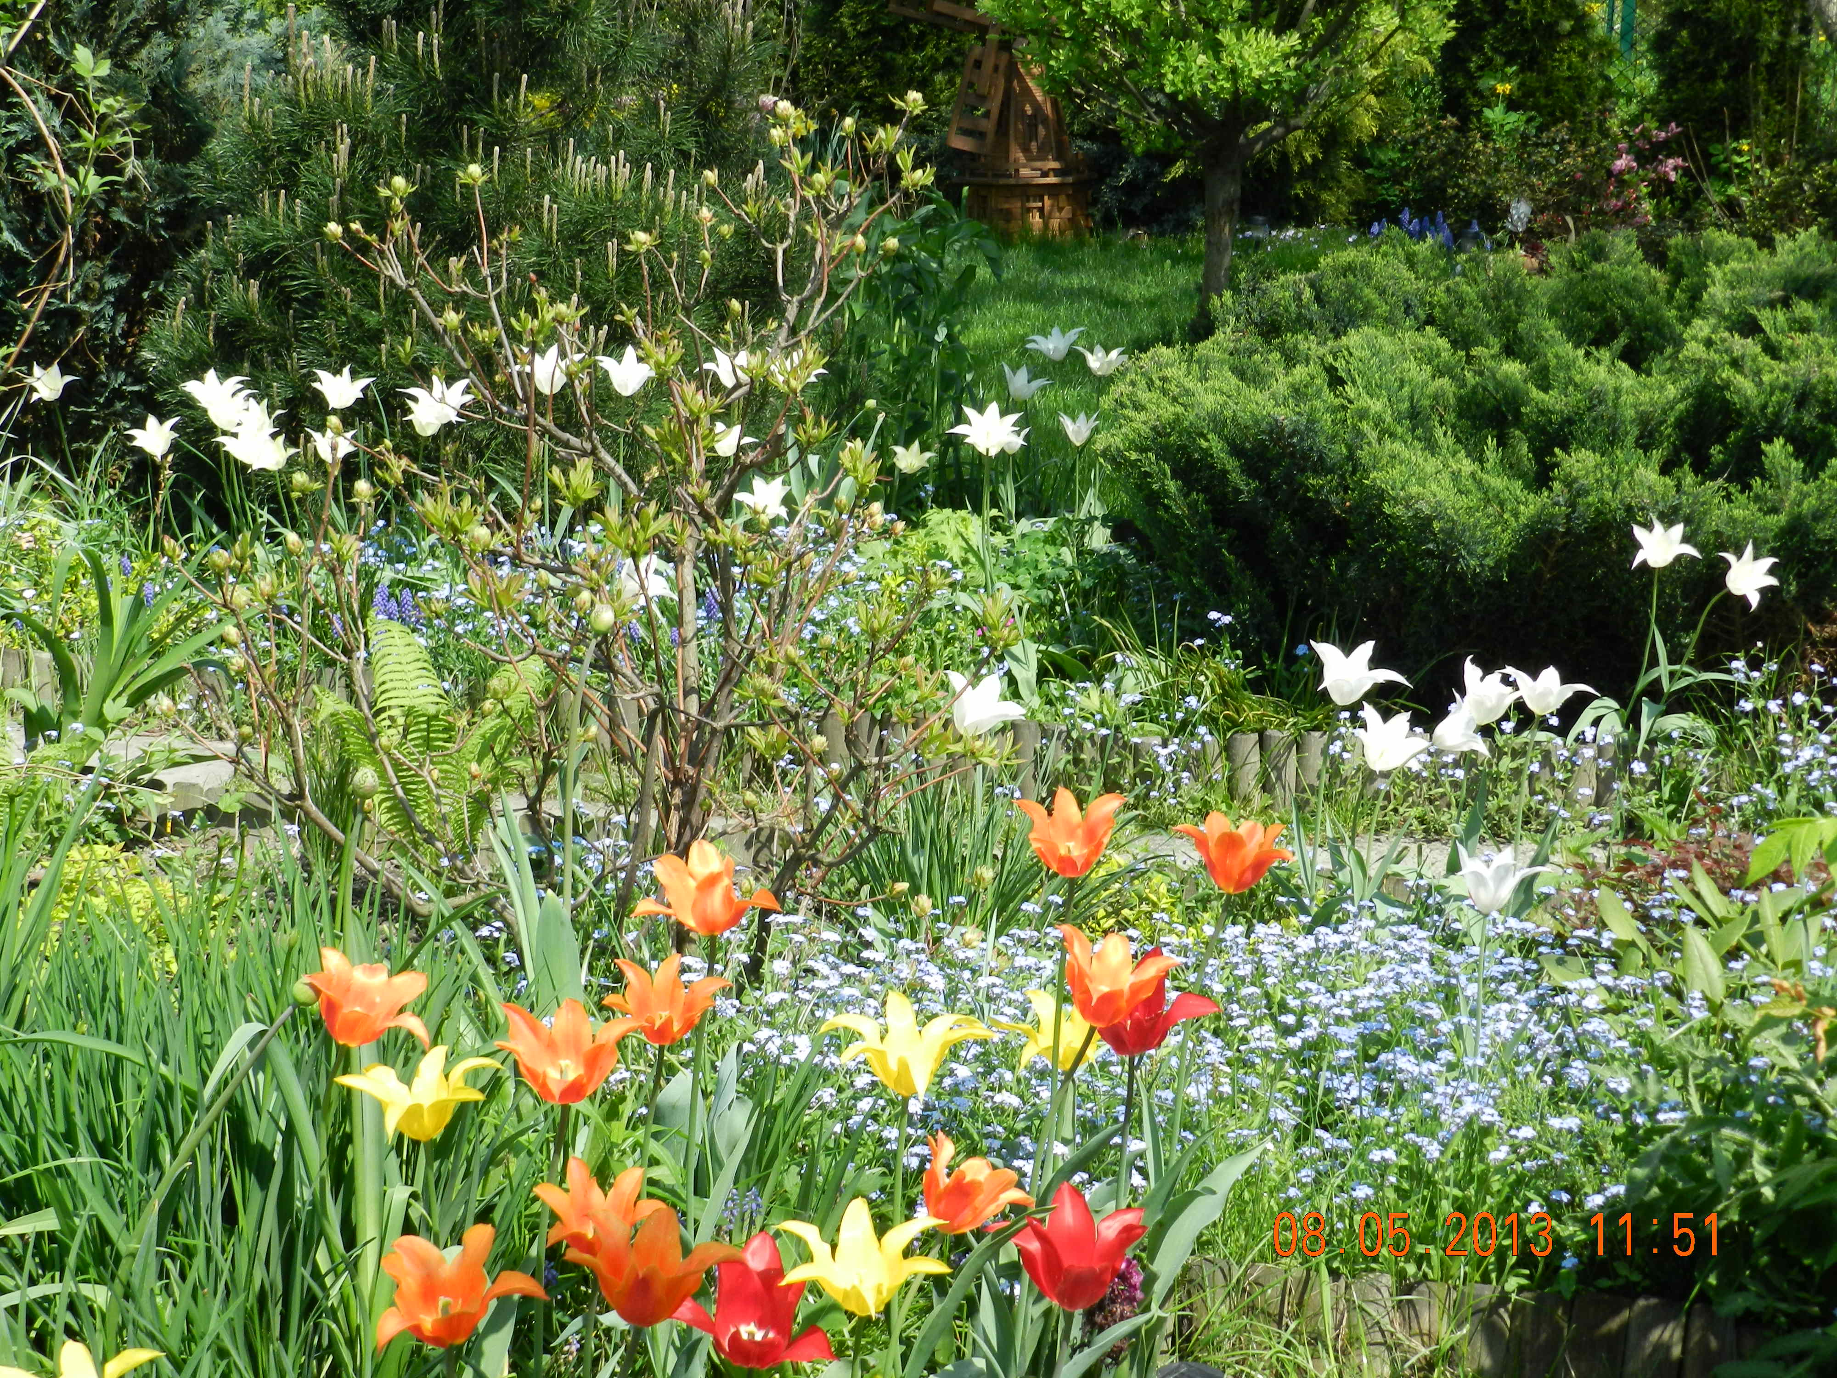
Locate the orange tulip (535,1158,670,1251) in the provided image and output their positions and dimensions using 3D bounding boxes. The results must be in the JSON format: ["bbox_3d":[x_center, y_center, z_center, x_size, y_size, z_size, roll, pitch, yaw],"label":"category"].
[{"bbox_3d":[-0.243,0.400,2.450,0.104,0.076,0.102,0,15,0],"label":"orange tulip"}]

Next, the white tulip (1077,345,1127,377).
[{"bbox_3d":[0.381,-0.680,6.600,0.104,0.061,0.099,0,13,0],"label":"white tulip"}]

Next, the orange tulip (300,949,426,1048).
[{"bbox_3d":[-0.489,0.274,2.820,0.110,0.077,0.102,0,15,0],"label":"orange tulip"}]

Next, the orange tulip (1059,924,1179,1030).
[{"bbox_3d":[0.167,0.239,2.650,0.097,0.075,0.092,12,12,0],"label":"orange tulip"}]

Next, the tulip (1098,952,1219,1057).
[{"bbox_3d":[0.207,0.282,2.820,0.112,0.085,0.105,0,15,0],"label":"tulip"}]

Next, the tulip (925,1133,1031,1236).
[{"bbox_3d":[0.047,0.390,2.520,0.092,0.076,0.092,10,15,-3],"label":"tulip"}]

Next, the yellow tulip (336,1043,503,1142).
[{"bbox_3d":[-0.394,0.317,2.500,0.129,0.071,0.122,0,13,0],"label":"yellow tulip"}]

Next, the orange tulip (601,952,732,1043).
[{"bbox_3d":[-0.225,0.277,2.840,0.111,0.075,0.105,0,15,0],"label":"orange tulip"}]

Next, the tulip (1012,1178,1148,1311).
[{"bbox_3d":[0.117,0.403,2.300,0.097,0.084,0.093,0,13,0],"label":"tulip"}]

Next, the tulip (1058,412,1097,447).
[{"bbox_3d":[0.317,-0.513,6.300,0.080,0.064,0.075,0,13,0],"label":"tulip"}]

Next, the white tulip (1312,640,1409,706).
[{"bbox_3d":[0.534,-0.020,3.850,0.113,0.078,0.108,0,15,0],"label":"white tulip"}]

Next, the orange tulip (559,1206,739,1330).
[{"bbox_3d":[-0.176,0.384,2.120,0.118,0.068,0.113,0,13,0],"label":"orange tulip"}]

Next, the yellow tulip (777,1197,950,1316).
[{"bbox_3d":[-0.038,0.401,2.250,0.123,0.069,0.117,0,13,0],"label":"yellow tulip"}]

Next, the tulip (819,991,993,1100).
[{"bbox_3d":[-0.010,0.269,2.400,0.131,0.072,0.124,0,13,0],"label":"tulip"}]

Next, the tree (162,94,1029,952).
[{"bbox_3d":[-0.397,-0.156,3.889,1.027,1.121,0.950,0,15,0],"label":"tree"}]

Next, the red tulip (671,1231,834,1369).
[{"bbox_3d":[-0.118,0.435,2.270,0.114,0.083,0.108,0,15,0],"label":"red tulip"}]

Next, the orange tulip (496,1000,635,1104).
[{"bbox_3d":[-0.283,0.291,2.550,0.112,0.072,0.106,0,13,0],"label":"orange tulip"}]

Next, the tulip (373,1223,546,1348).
[{"bbox_3d":[-0.324,0.423,2.250,0.116,0.078,0.108,0,15,0],"label":"tulip"}]

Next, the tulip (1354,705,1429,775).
[{"bbox_3d":[0.610,0.065,4.100,0.091,0.079,0.087,10,13,0],"label":"tulip"}]

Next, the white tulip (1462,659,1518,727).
[{"bbox_3d":[0.695,0.003,3.880,0.078,0.080,0.082,8,15,-2],"label":"white tulip"}]

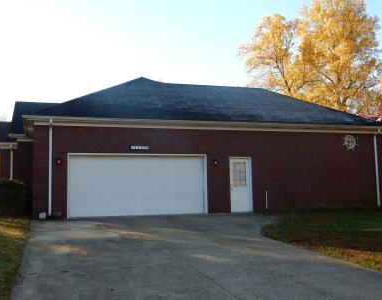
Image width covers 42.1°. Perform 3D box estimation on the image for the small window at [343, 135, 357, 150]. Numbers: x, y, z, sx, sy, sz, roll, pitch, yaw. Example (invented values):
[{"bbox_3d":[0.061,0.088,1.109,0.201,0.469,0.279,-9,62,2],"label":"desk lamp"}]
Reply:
[{"bbox_3d":[6.524,-0.312,20.377,0.610,0.630,0.100,1,-6,-18],"label":"small window"}]

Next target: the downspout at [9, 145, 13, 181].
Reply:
[{"bbox_3d":[-8.439,1.348,23.383,0.100,3.200,0.100,1,-6,-18],"label":"downspout"}]

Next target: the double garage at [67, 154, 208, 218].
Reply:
[{"bbox_3d":[-1.771,1.231,17.502,5.000,2.170,0.150,1,-6,-18],"label":"double garage"}]

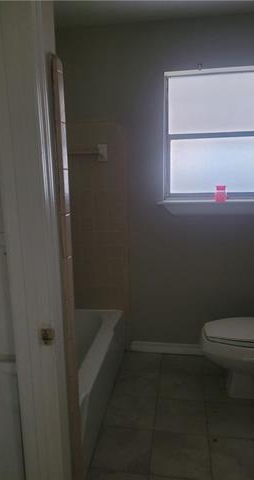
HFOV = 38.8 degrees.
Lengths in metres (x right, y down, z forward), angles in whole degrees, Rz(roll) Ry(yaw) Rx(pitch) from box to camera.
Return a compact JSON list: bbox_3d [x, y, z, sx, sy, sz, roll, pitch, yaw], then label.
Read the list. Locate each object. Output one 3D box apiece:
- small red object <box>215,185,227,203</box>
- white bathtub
[{"bbox_3d":[0.676,-0.331,2.602,0.081,0.121,0.066,0,11,8],"label":"small red object"},{"bbox_3d":[-0.509,0.872,2.205,0.760,0.377,1.520,0,11,8],"label":"white bathtub"}]

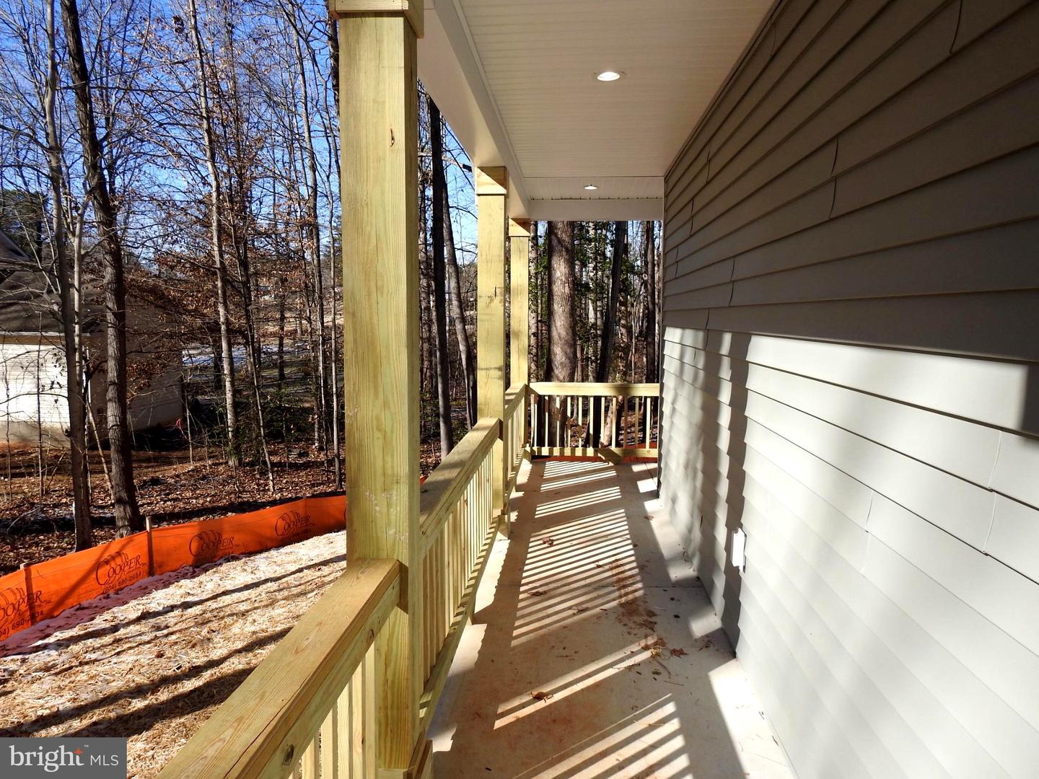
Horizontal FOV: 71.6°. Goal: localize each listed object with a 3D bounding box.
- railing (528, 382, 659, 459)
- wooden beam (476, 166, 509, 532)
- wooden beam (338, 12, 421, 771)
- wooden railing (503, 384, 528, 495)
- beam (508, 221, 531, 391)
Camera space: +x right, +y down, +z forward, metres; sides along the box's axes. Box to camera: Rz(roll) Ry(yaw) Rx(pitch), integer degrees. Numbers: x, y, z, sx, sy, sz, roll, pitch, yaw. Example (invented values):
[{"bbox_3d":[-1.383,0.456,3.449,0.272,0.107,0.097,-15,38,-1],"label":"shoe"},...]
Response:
[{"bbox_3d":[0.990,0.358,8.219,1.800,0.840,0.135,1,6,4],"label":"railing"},{"bbox_3d":[-0.204,-0.252,5.401,0.210,2.700,0.210,1,6,4],"label":"wooden beam"},{"bbox_3d":[-0.434,0.053,2.306,0.192,2.420,0.192,1,6,4],"label":"wooden beam"},{"bbox_3d":[-0.110,0.484,6.891,0.135,0.840,2.600,1,6,4],"label":"wooden railing"},{"bbox_3d":[0.004,-0.536,8.202,0.210,2.680,0.210,1,6,4],"label":"beam"}]

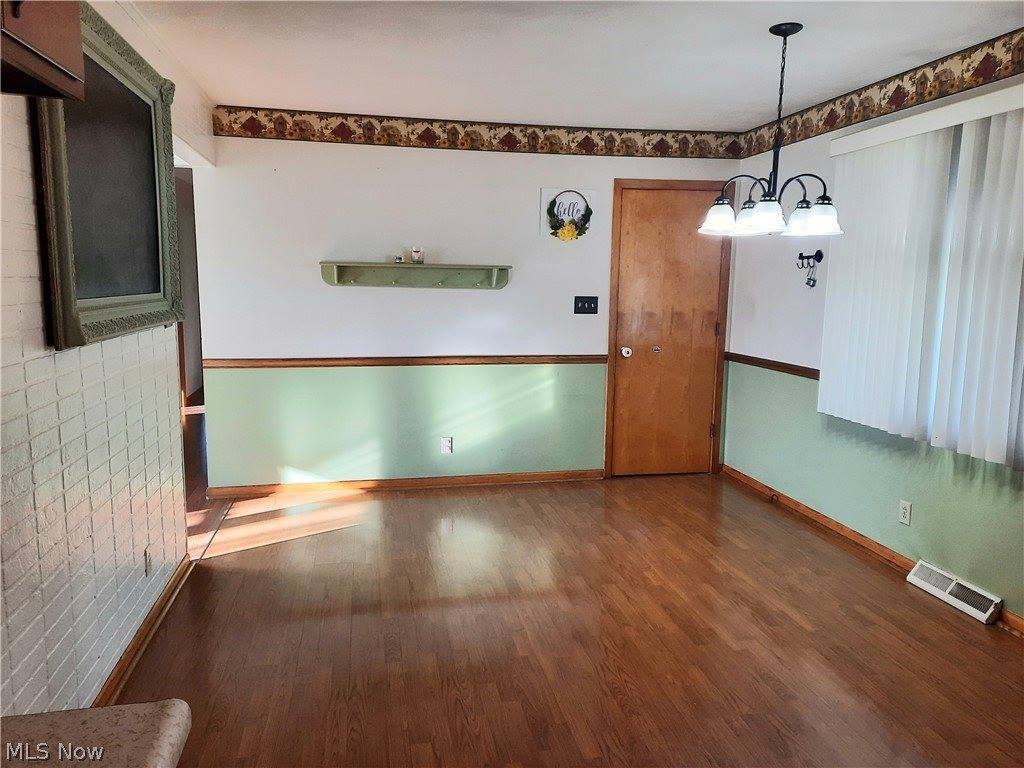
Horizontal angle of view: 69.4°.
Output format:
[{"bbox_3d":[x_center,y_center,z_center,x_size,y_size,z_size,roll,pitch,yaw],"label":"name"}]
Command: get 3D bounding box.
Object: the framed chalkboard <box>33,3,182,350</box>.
[{"bbox_3d":[-1.400,-0.722,2.669,0.092,1.077,1.360,-1,8,-12],"label":"framed chalkboard"}]

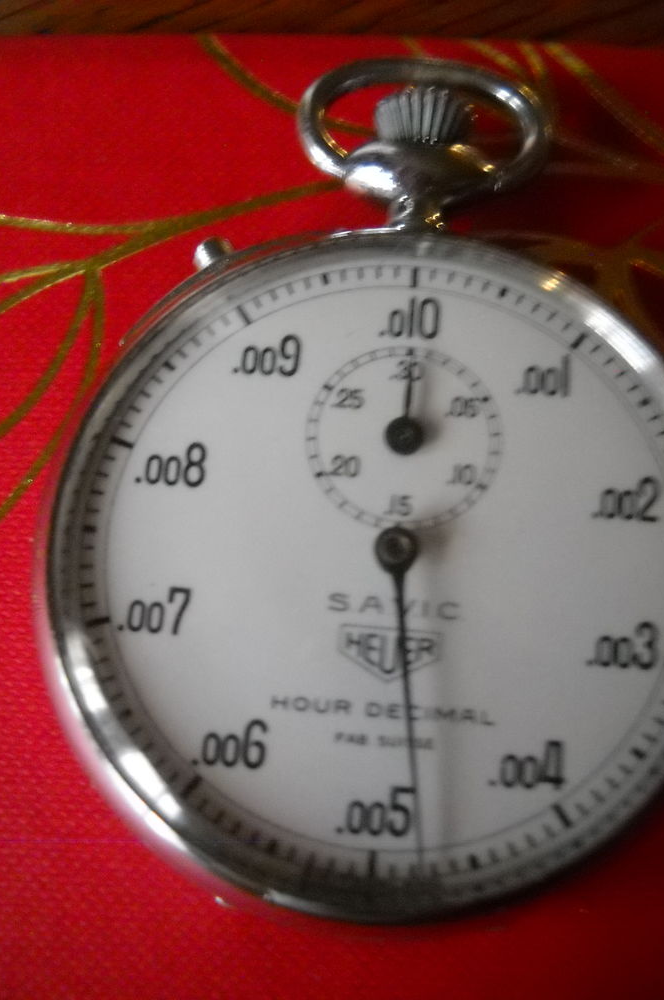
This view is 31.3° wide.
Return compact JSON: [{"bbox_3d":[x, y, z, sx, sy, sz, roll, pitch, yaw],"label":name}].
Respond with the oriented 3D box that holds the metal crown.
[{"bbox_3d":[0.008,-0.030,0.100,0.008,0.008,0.006,4,76,2],"label":"metal crown"}]

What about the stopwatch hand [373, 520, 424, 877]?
[{"bbox_3d":[0.005,0.013,0.083,0.003,0.001,0.024,-4,76,0],"label":"stopwatch hand"}]

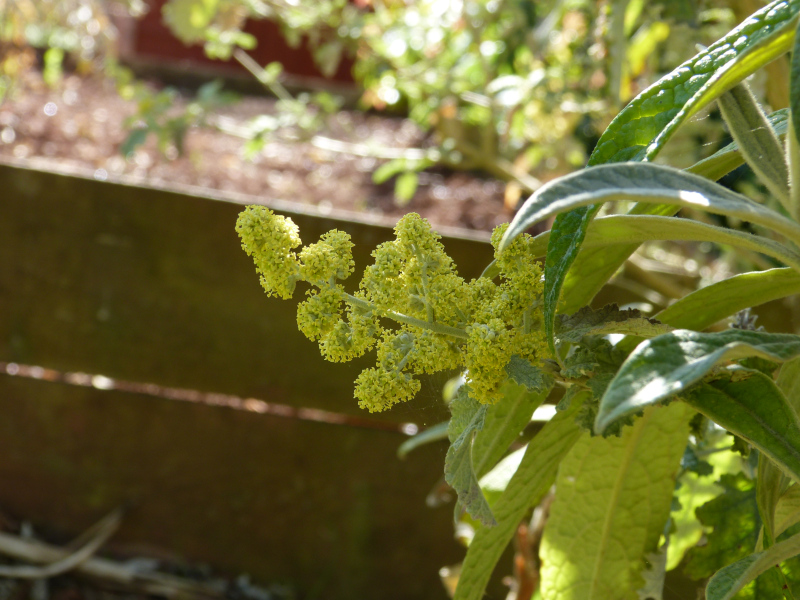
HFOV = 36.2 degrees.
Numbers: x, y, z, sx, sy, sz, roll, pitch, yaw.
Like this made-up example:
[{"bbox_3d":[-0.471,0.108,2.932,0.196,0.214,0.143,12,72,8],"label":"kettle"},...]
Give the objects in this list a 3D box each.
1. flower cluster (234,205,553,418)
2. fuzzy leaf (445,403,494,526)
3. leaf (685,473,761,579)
[{"bbox_3d":[-0.004,0.005,0.500,0.135,0.082,0.078,8,15,0],"label":"flower cluster"},{"bbox_3d":[0.028,0.066,0.505,0.021,0.055,0.022,-2,12,11],"label":"fuzzy leaf"},{"bbox_3d":[0.151,0.105,0.570,0.040,0.051,0.024,11,16,11],"label":"leaf"}]

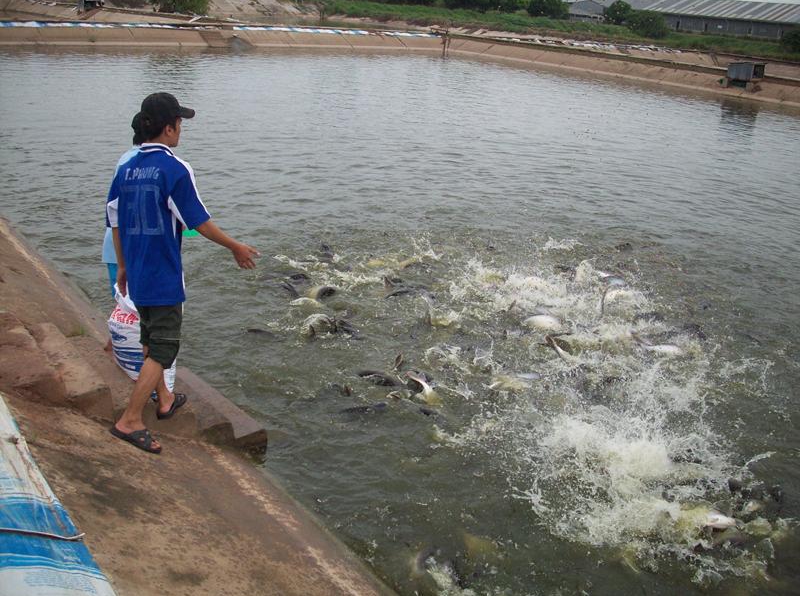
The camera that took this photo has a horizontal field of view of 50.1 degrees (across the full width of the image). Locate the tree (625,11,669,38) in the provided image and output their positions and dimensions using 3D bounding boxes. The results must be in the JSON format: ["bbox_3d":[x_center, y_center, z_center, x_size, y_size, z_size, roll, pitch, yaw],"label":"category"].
[{"bbox_3d":[19.136,-21.146,66.112,3.300,2.150,2.900,8,19,14],"label":"tree"}]

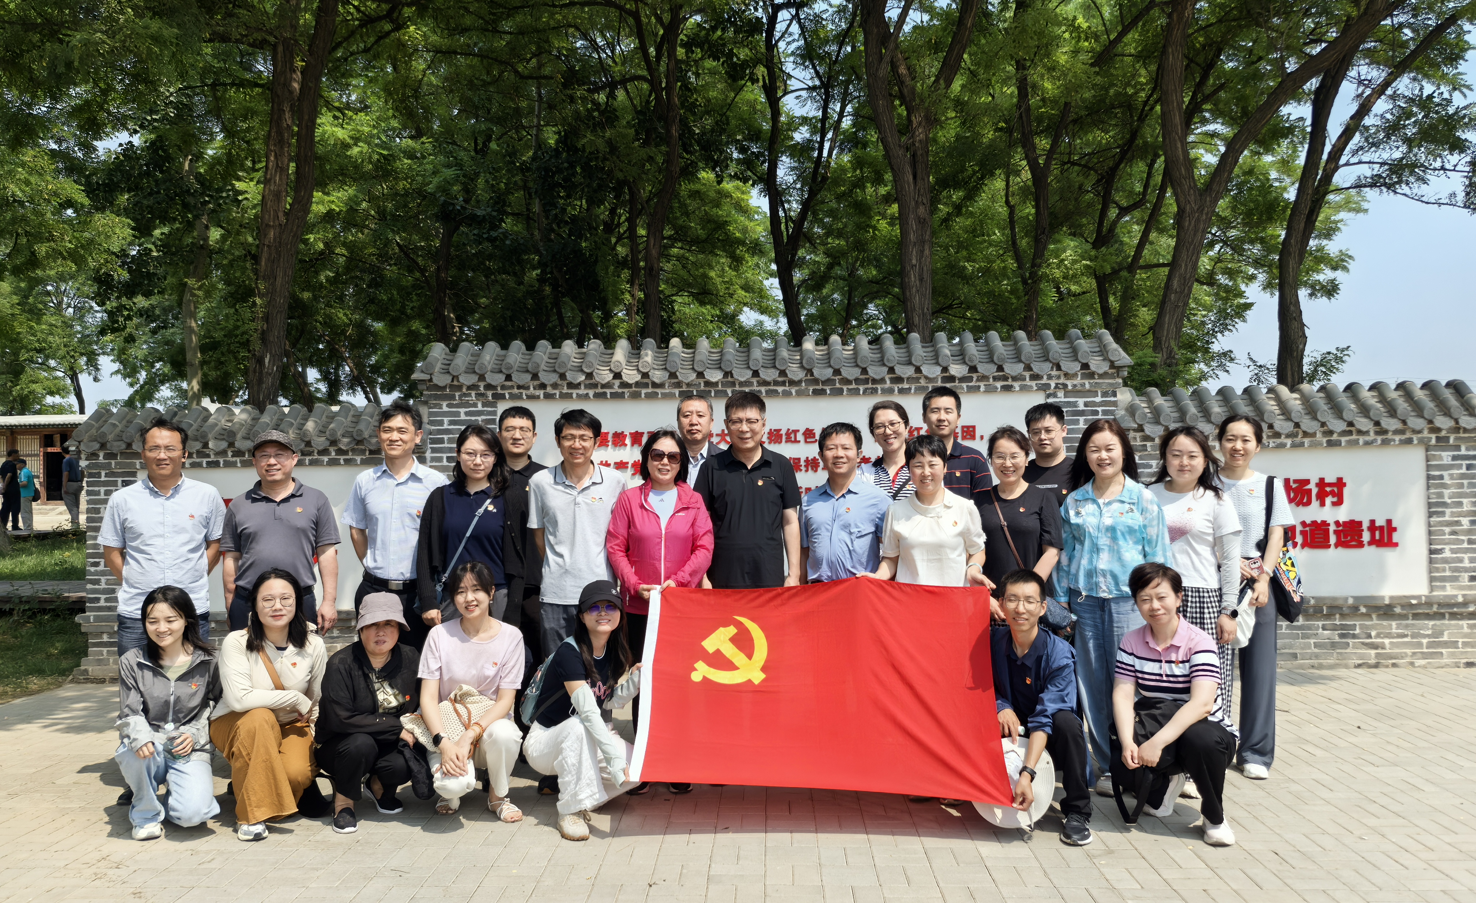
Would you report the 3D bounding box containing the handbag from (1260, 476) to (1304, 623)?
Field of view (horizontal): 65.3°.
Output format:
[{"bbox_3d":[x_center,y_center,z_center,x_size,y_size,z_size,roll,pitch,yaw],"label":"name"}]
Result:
[{"bbox_3d":[2.520,0.454,5.330,0.130,0.660,0.340,-1,-1,38],"label":"handbag"}]

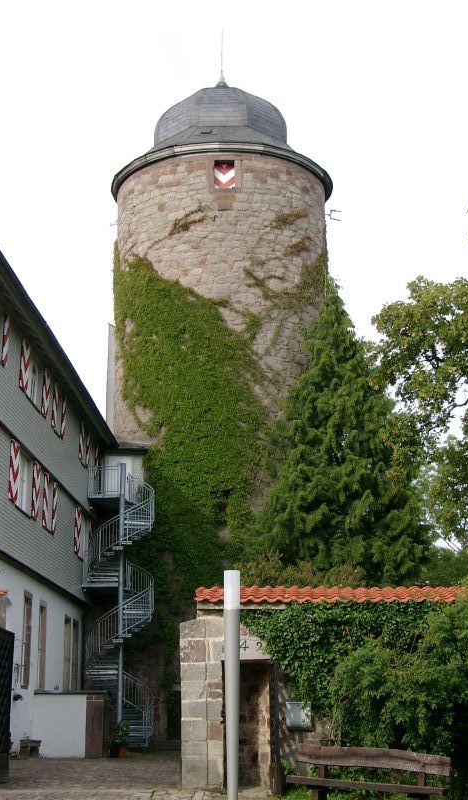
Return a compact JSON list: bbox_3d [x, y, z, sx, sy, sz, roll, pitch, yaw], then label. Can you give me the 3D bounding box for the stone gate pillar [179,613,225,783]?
[{"bbox_3d":[-0.467,4.757,20.827,0.700,2.620,0.600,-1,-14,3],"label":"stone gate pillar"}]

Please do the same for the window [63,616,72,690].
[{"bbox_3d":[-5.077,7.889,40.543,0.200,2.350,1.200,-1,-14,3],"label":"window"}]

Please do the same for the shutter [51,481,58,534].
[{"bbox_3d":[-5.095,3.125,37.459,0.050,1.508,0.510,-1,-14,3],"label":"shutter"}]

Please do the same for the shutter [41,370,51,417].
[{"bbox_3d":[-5.256,-0.162,37.198,0.070,1.360,0.750,-1,-14,3],"label":"shutter"}]

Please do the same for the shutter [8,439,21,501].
[{"bbox_3d":[-5.391,1.767,32.155,0.050,1.436,0.840,-1,-14,3],"label":"shutter"}]

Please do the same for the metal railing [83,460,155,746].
[{"bbox_3d":[-3.808,6.895,44.245,2.350,9.500,2.350,-1,-14,3],"label":"metal railing"}]

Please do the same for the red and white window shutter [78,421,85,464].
[{"bbox_3d":[-4.926,1.374,43.196,0.070,1.340,0.600,-1,-14,3],"label":"red and white window shutter"}]

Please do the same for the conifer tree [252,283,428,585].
[{"bbox_3d":[3.065,3.205,38.303,5.200,13.900,5.200,-1,-14,3],"label":"conifer tree"}]

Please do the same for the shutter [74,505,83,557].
[{"bbox_3d":[-4.928,4.162,42.115,0.070,1.500,0.850,-1,-14,3],"label":"shutter"}]

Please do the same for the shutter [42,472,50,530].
[{"bbox_3d":[-5.170,2.783,36.114,0.050,1.508,0.540,-1,-14,3],"label":"shutter"}]

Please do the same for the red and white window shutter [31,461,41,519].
[{"bbox_3d":[-5.243,2.421,34.801,0.050,1.492,0.770,-1,-14,3],"label":"red and white window shutter"}]

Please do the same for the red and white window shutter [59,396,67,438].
[{"bbox_3d":[-5.104,0.558,39.951,0.070,1.340,0.500,-1,-14,3],"label":"red and white window shutter"}]

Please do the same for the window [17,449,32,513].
[{"bbox_3d":[-5.390,2.105,33.710,0.120,1.500,1.790,-1,-14,3],"label":"window"}]

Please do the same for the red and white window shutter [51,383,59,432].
[{"bbox_3d":[-5.128,0.172,37.681,0.050,1.323,0.560,-1,-14,3],"label":"red and white window shutter"}]

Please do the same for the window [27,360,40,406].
[{"bbox_3d":[-5.351,-0.574,35.245,0.120,1.357,1.880,-1,-14,3],"label":"window"}]

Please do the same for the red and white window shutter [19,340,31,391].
[{"bbox_3d":[-5.356,-0.857,33.585,0.050,1.314,0.820,-1,-14,3],"label":"red and white window shutter"}]

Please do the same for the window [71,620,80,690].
[{"bbox_3d":[-5.044,8.165,41.485,0.120,2.400,1.170,-1,-14,3],"label":"window"}]

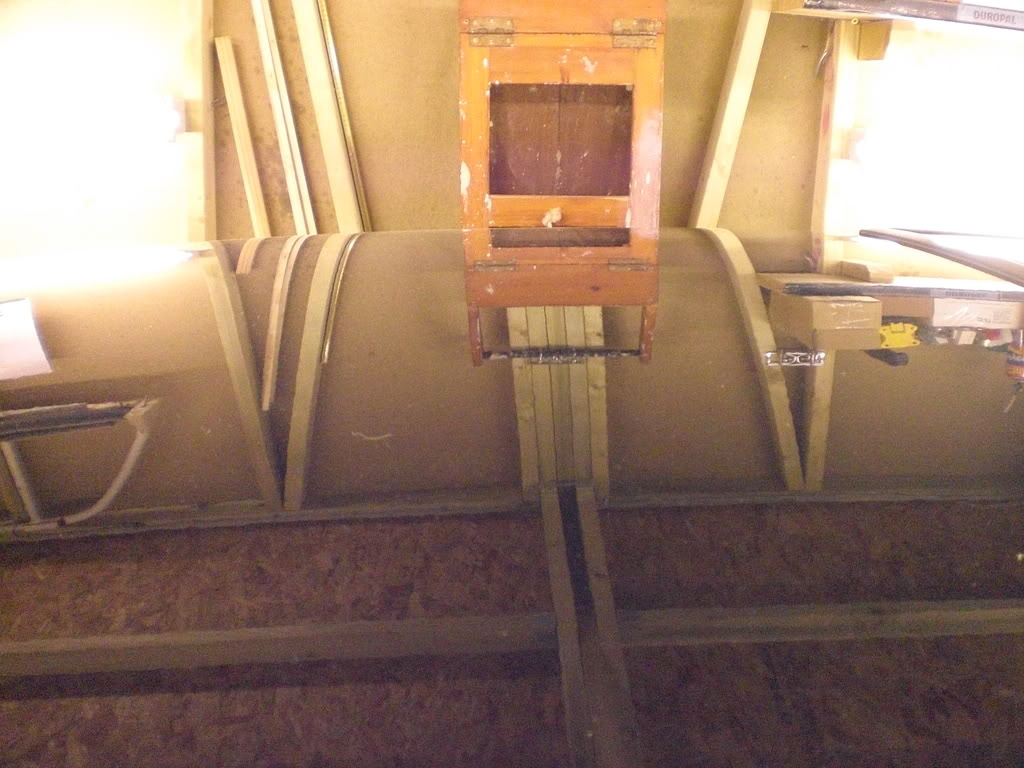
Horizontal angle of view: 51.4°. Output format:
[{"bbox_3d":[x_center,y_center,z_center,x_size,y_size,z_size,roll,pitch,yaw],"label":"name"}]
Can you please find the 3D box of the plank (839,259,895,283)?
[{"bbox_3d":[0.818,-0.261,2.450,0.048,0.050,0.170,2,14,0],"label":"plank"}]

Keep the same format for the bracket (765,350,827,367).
[{"bbox_3d":[0.687,-0.062,2.580,0.147,0.038,0.030,2,14,0],"label":"bracket"}]

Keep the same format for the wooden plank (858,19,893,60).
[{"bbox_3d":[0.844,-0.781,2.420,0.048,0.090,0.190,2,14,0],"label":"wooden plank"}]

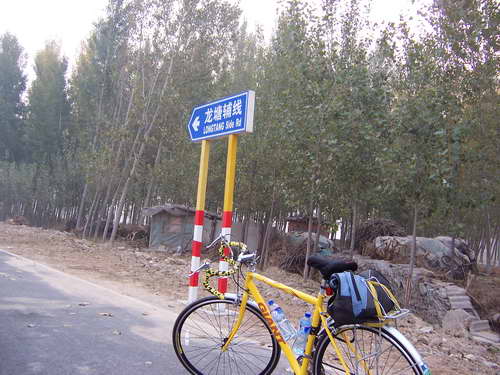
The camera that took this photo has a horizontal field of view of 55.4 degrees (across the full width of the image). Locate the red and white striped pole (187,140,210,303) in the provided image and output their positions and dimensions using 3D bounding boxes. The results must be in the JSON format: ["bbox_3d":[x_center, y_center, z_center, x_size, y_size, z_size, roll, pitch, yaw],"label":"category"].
[{"bbox_3d":[-0.670,0.440,6.350,0.107,2.150,0.107,4,-4,0],"label":"red and white striped pole"}]

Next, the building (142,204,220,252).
[{"bbox_3d":[-2.924,1.763,20.500,3.200,1.950,2.600,4,-4,-5],"label":"building"}]

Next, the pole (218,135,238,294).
[{"bbox_3d":[-0.269,0.420,5.800,0.107,2.150,0.107,4,-4,0],"label":"pole"}]

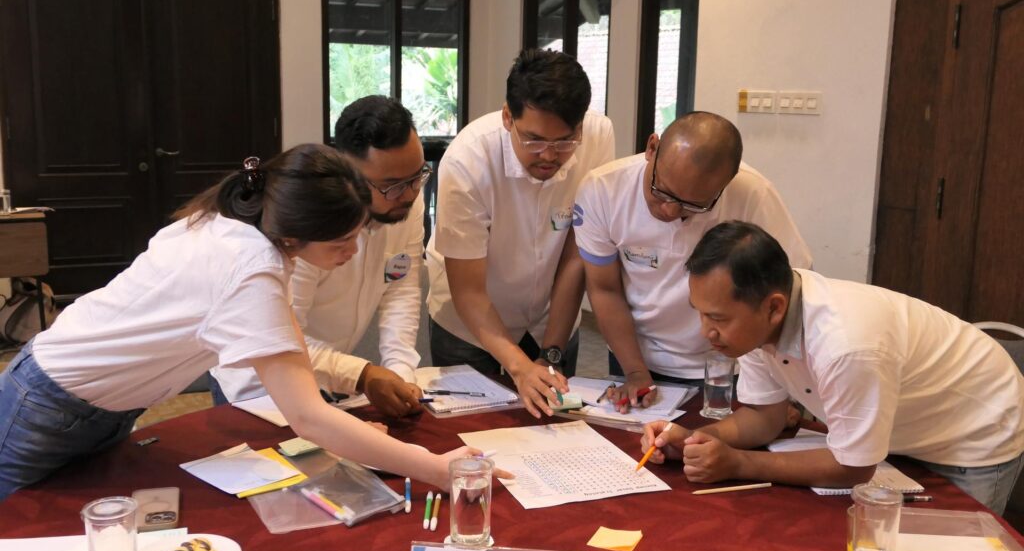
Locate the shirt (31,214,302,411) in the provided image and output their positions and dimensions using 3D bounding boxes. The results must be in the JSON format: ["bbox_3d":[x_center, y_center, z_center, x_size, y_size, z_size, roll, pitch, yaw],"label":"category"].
[{"bbox_3d":[-0.692,0.096,2.030,0.520,0.330,0.420,-34,6,11],"label":"shirt"}]

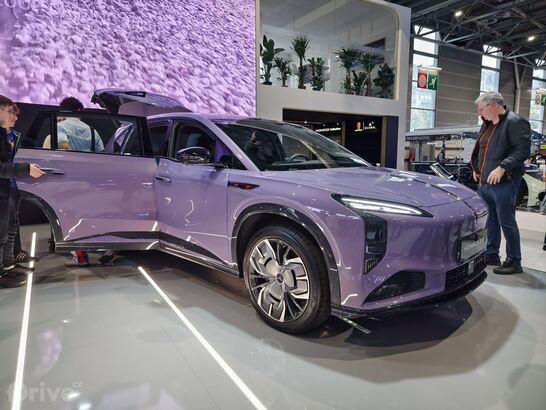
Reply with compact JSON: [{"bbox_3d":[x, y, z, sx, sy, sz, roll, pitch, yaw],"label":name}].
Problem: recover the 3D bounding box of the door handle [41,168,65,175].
[{"bbox_3d":[-1.961,-0.297,3.220,0.225,0.035,0.045,-2,8,-15],"label":"door handle"}]

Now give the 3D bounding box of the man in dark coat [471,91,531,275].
[{"bbox_3d":[2.287,-0.213,3.602,0.460,1.775,0.560,-1,8,-6],"label":"man in dark coat"}]

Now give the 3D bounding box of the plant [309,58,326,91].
[{"bbox_3d":[1.194,-3.509,9.793,0.468,0.928,0.445,0,8,0],"label":"plant"}]

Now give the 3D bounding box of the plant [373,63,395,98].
[{"bbox_3d":[3.342,-3.751,11.048,0.645,1.097,0.613,-5,9,-30],"label":"plant"}]

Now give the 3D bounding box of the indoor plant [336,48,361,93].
[{"bbox_3d":[2.110,-3.772,10.366,0.714,1.305,0.679,0,8,0],"label":"indoor plant"}]

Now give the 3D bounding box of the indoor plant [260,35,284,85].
[{"bbox_3d":[-0.030,-3.585,9.049,0.611,1.241,0.581,-5,9,-30],"label":"indoor plant"}]

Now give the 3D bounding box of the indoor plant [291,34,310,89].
[{"bbox_3d":[0.712,-3.704,9.478,0.502,1.396,0.477,0,8,0],"label":"indoor plant"}]

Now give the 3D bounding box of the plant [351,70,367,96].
[{"bbox_3d":[2.477,-3.498,10.564,0.450,0.774,0.427,0,8,0],"label":"plant"}]

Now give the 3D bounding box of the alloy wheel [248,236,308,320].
[{"bbox_3d":[0.086,0.485,2.422,0.555,0.555,0.200,7,11,44],"label":"alloy wheel"}]

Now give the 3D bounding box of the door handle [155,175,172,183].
[{"bbox_3d":[-0.977,-0.228,3.243,0.250,0.035,0.040,7,11,44],"label":"door handle"}]

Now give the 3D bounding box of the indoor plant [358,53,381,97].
[{"bbox_3d":[2.849,-3.842,10.799,0.630,1.300,0.598,-5,9,-30],"label":"indoor plant"}]

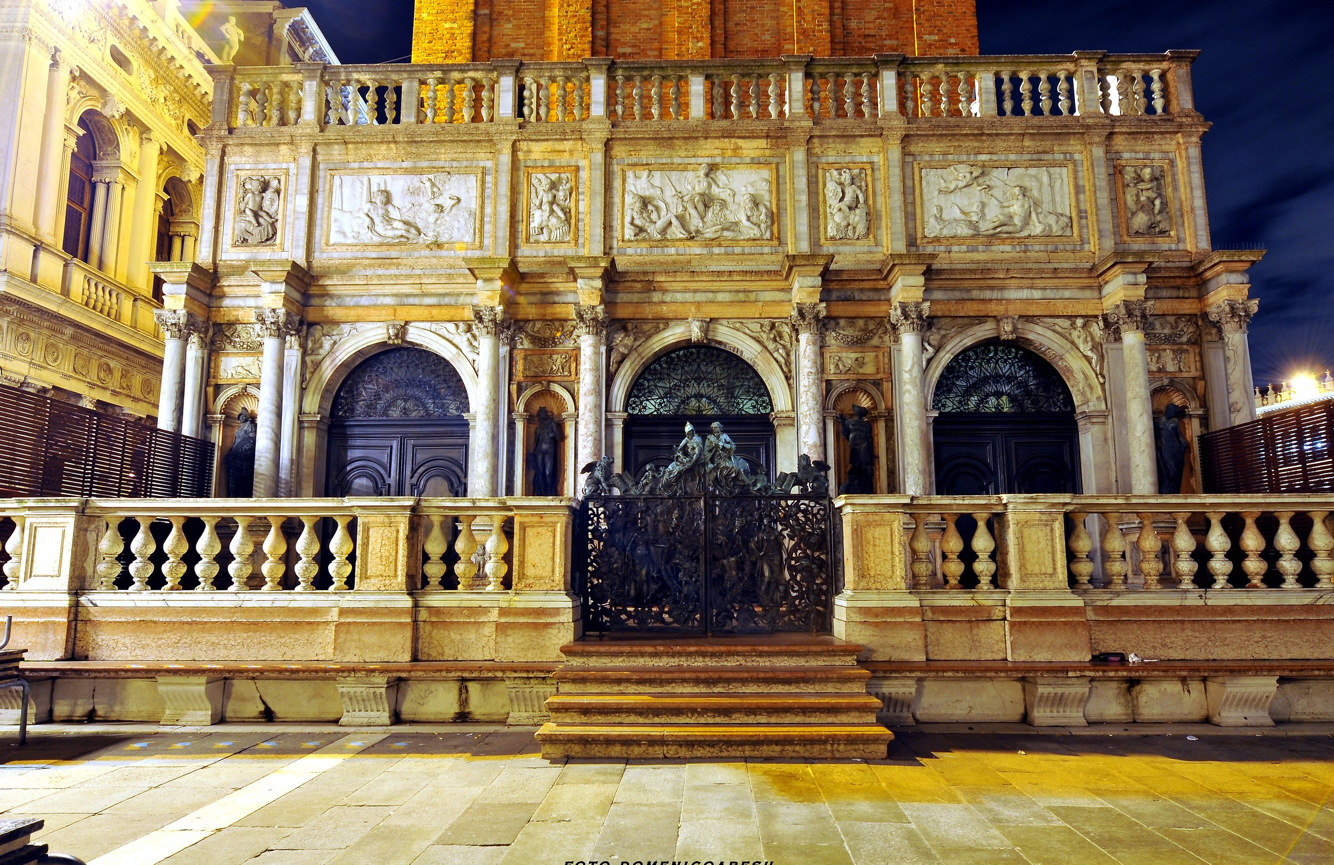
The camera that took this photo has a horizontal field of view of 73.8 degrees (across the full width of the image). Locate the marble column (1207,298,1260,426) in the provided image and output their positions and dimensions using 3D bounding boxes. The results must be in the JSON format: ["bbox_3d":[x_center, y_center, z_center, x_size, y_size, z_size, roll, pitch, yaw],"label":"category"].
[{"bbox_3d":[8.212,-0.298,12.662,0.460,3.152,0.460,0,-9,1],"label":"marble column"}]

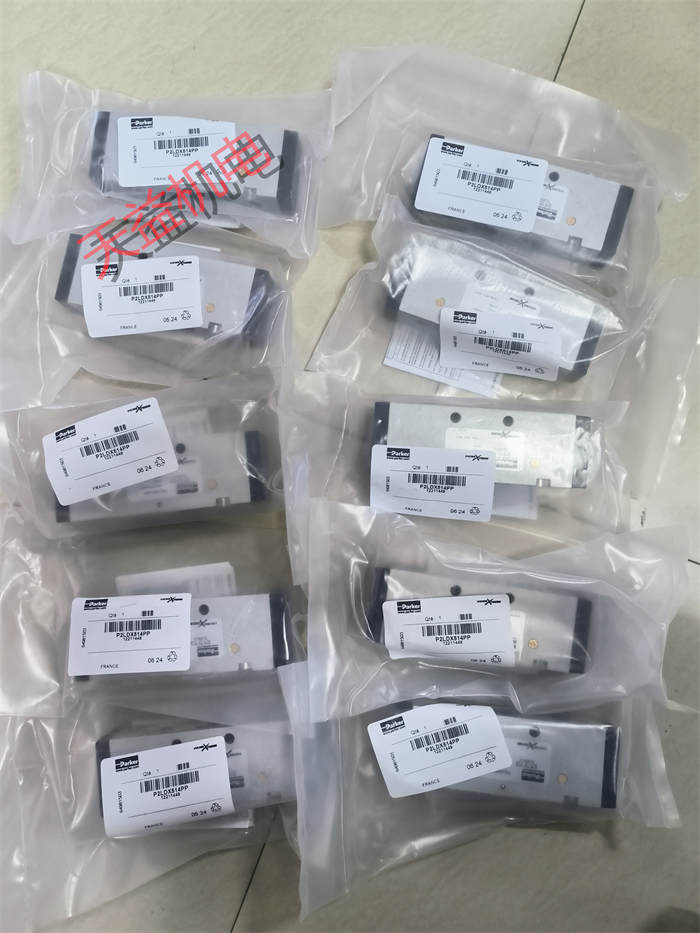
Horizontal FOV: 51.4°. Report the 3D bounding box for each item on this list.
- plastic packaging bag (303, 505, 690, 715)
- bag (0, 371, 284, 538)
[{"bbox_3d":[0.099,0.107,0.501,0.257,0.045,0.145,3,86,3],"label":"plastic packaging bag"},{"bbox_3d":[-0.153,-0.007,0.523,0.196,0.042,0.101,-5,86,2],"label":"bag"}]

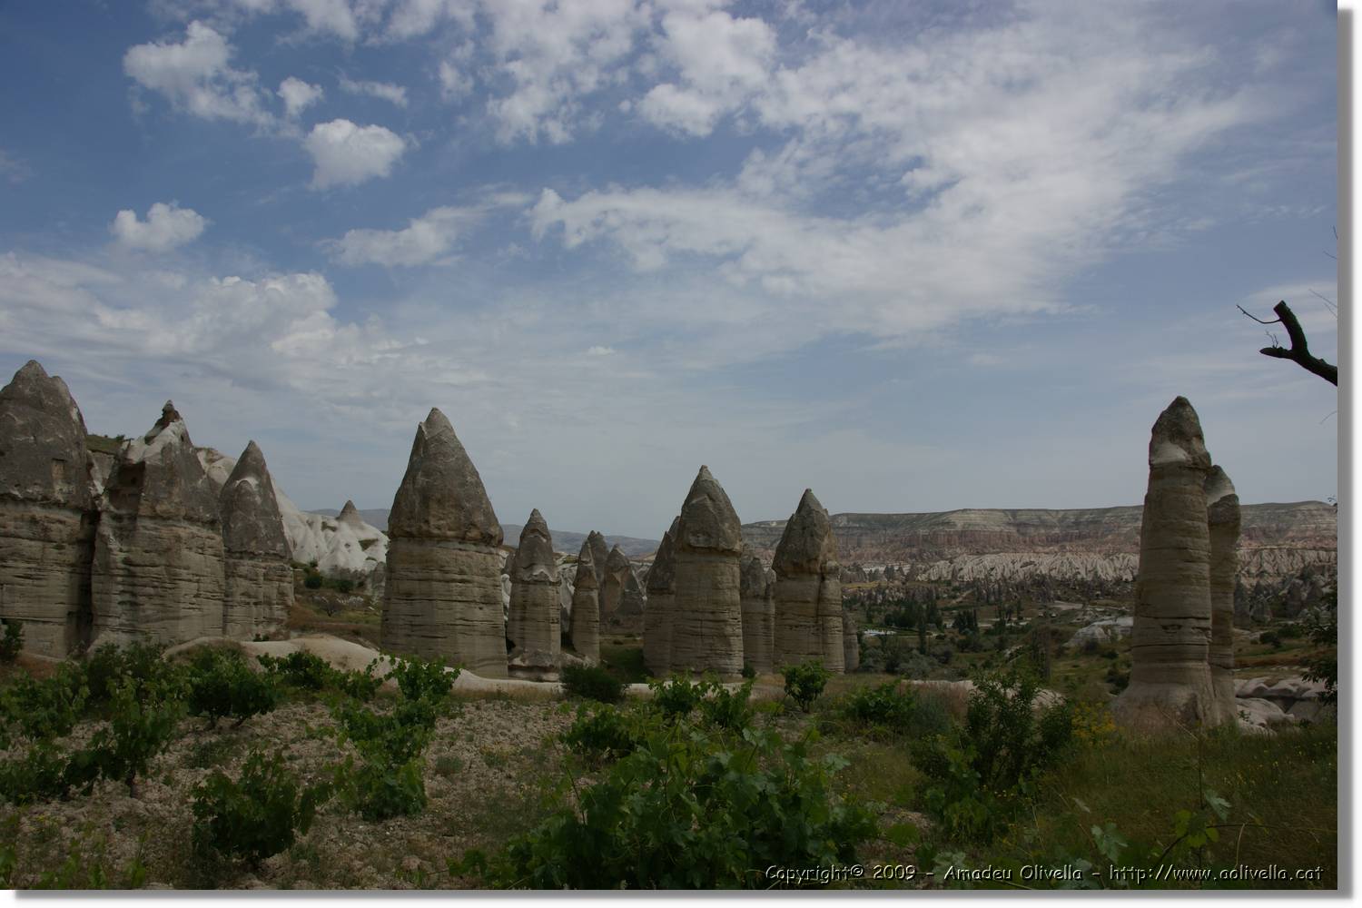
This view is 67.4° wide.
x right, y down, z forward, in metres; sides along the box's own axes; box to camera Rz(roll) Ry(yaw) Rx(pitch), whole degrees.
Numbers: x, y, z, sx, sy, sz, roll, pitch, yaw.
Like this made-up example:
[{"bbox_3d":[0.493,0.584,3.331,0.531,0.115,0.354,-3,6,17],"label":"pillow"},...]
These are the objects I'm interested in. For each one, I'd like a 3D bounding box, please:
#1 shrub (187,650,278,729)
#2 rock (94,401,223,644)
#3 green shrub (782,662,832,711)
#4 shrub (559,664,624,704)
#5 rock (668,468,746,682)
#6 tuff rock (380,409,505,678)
[{"bbox_3d":[-5.270,2.763,12.000,0.985,0.898,0.886,3,-7,-23],"label":"shrub"},{"bbox_3d":[-24.046,3.355,47.000,5.537,11.394,5.260,3,-7,-27],"label":"rock"},{"bbox_3d":[1.682,3.135,13.800,0.671,0.670,0.637,-1,-6,7],"label":"green shrub"},{"bbox_3d":[-1.262,3.264,14.500,0.903,0.557,0.813,1,-6,-5],"label":"shrub"},{"bbox_3d":[1.450,6.769,58.000,4.169,11.966,3.960,0,-6,1],"label":"rock"},{"bbox_3d":[-10.433,3.915,45.000,5.390,11.837,5.121,1,-6,-13],"label":"tuff rock"}]

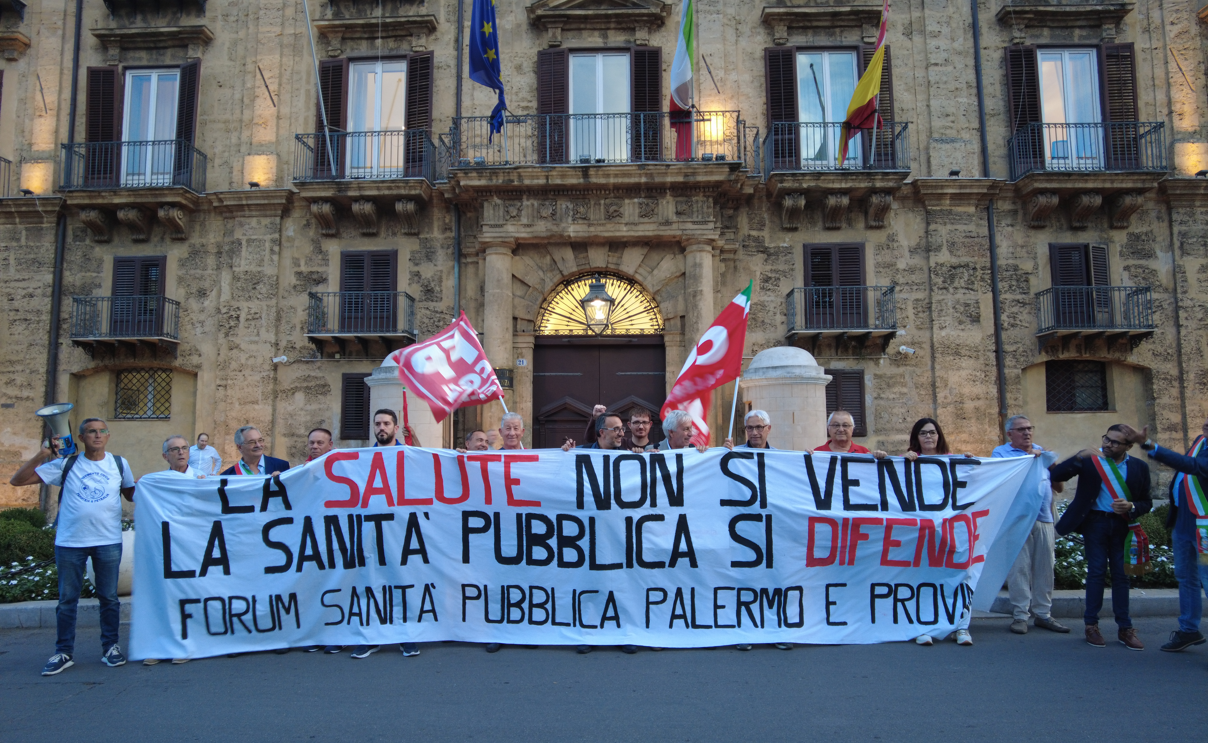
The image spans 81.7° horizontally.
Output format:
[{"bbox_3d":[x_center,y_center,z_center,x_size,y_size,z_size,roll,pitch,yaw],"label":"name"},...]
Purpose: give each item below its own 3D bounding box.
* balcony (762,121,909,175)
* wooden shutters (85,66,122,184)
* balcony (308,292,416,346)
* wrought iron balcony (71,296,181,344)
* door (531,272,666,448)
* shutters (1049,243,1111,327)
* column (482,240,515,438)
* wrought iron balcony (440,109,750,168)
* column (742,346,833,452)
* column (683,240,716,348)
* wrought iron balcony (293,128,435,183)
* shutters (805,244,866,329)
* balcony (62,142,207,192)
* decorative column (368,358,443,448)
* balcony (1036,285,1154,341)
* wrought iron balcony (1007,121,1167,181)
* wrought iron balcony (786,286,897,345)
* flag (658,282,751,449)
[{"bbox_3d":[4.881,-4.544,14.743,2.843,1.076,0.840,-1,-5,2],"label":"balcony"},{"bbox_3d":[-12.199,-5.880,16.873,0.824,3.159,0.080,0,-5,2],"label":"wooden shutters"},{"bbox_3d":[-5.528,-1.235,15.949,2.214,1.067,0.660,0,-5,2],"label":"balcony"},{"bbox_3d":[-10.271,-1.069,15.086,1.983,0.943,0.660,-1,-5,2],"label":"wrought iron balcony"},{"bbox_3d":[-0.108,0.358,16.146,3.054,5.368,0.240,0,-5,2],"label":"door"},{"bbox_3d":[10.779,-1.916,15.641,1.311,2.017,0.360,0,-5,2],"label":"shutters"},{"bbox_3d":[-2.167,0.030,14.351,0.680,5.556,0.680,-1,-5,2],"label":"column"},{"bbox_3d":[-0.153,-4.523,14.577,5.831,1.108,1.420,-1,-5,2],"label":"wrought iron balcony"},{"bbox_3d":[2.960,1.076,11.251,1.504,2.979,1.504,0,-5,2],"label":"column"},{"bbox_3d":[2.148,-0.277,15.520,0.748,5.502,0.748,0,-5,2],"label":"column"},{"bbox_3d":[-5.110,-4.448,15.030,2.809,1.090,0.880,-1,-5,2],"label":"wrought iron balcony"},{"bbox_3d":[5.297,-1.928,15.977,1.408,2.043,0.100,0,-5,2],"label":"shutters"},{"bbox_3d":[-11.053,-4.702,16.385,2.900,1.100,0.800,0,-5,2],"label":"balcony"},{"bbox_3d":[-3.184,1.110,11.467,1.563,3.001,1.563,0,-5,2],"label":"decorative column"},{"bbox_3d":[10.797,-1.297,15.374,2.091,1.038,0.660,0,-5,2],"label":"balcony"},{"bbox_3d":[10.065,-4.491,14.579,2.766,1.065,0.820,-1,-5,2],"label":"wrought iron balcony"},{"bbox_3d":[4.870,-1.145,14.444,2.069,1.038,0.720,-1,-5,2],"label":"wrought iron balcony"},{"bbox_3d":[0.785,-0.033,5.350,0.680,1.270,0.350,-1,-5,2],"label":"flag"}]

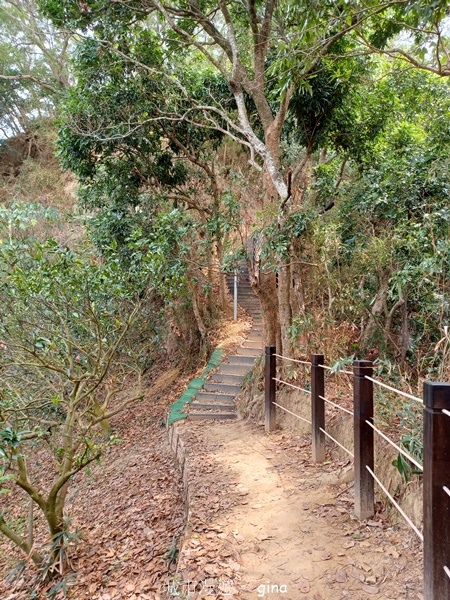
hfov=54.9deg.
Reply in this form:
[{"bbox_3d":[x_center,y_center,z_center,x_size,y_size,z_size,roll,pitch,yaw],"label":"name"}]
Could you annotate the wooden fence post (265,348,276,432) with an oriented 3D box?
[{"bbox_3d":[0.645,1.247,6.075,0.105,1.165,0.105,1,-1,-25],"label":"wooden fence post"}]

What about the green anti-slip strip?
[{"bbox_3d":[-0.410,1.470,7.850,0.320,0.950,2.750,0,-1,13],"label":"green anti-slip strip"}]

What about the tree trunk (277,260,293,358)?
[{"bbox_3d":[1.220,0.200,8.900,0.270,2.050,0.260,0,-1,0],"label":"tree trunk"}]

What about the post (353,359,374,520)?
[{"bbox_3d":[1.052,1.039,3.275,0.108,1.160,0.108,0,-1,-6],"label":"post"}]

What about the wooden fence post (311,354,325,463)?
[{"bbox_3d":[1.008,1.164,4.670,0.105,1.140,0.105,0,-1,-9],"label":"wooden fence post"}]

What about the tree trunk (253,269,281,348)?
[{"bbox_3d":[0.870,0.230,9.100,0.550,1.750,0.420,0,-1,0],"label":"tree trunk"}]

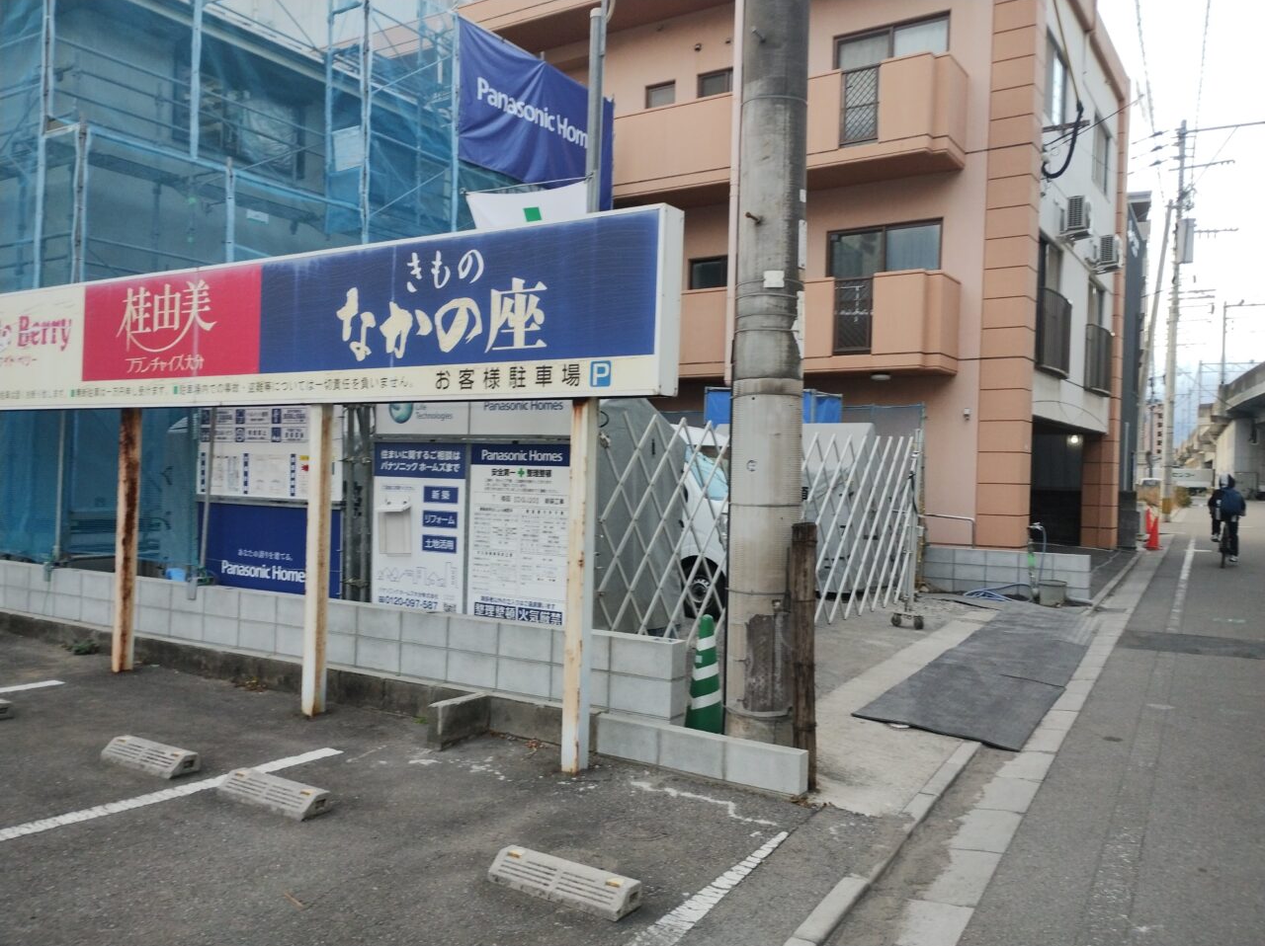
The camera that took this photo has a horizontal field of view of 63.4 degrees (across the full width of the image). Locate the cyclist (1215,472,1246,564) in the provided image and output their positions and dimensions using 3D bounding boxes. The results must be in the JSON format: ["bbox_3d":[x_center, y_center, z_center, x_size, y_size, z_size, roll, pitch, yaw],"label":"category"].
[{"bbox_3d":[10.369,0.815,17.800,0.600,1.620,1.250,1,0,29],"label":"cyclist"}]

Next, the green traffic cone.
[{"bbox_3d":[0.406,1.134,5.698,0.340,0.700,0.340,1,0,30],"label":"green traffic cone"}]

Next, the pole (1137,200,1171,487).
[{"bbox_3d":[15.964,-3.782,31.500,0.270,9.400,0.270,8,-1,29],"label":"pole"}]

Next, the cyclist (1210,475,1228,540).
[{"bbox_3d":[10.501,0.750,18.300,0.550,1.550,1.200,1,0,29],"label":"cyclist"}]

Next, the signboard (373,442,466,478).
[{"bbox_3d":[-1.512,-0.088,7.300,0.870,0.245,0.030,1,0,30],"label":"signboard"}]

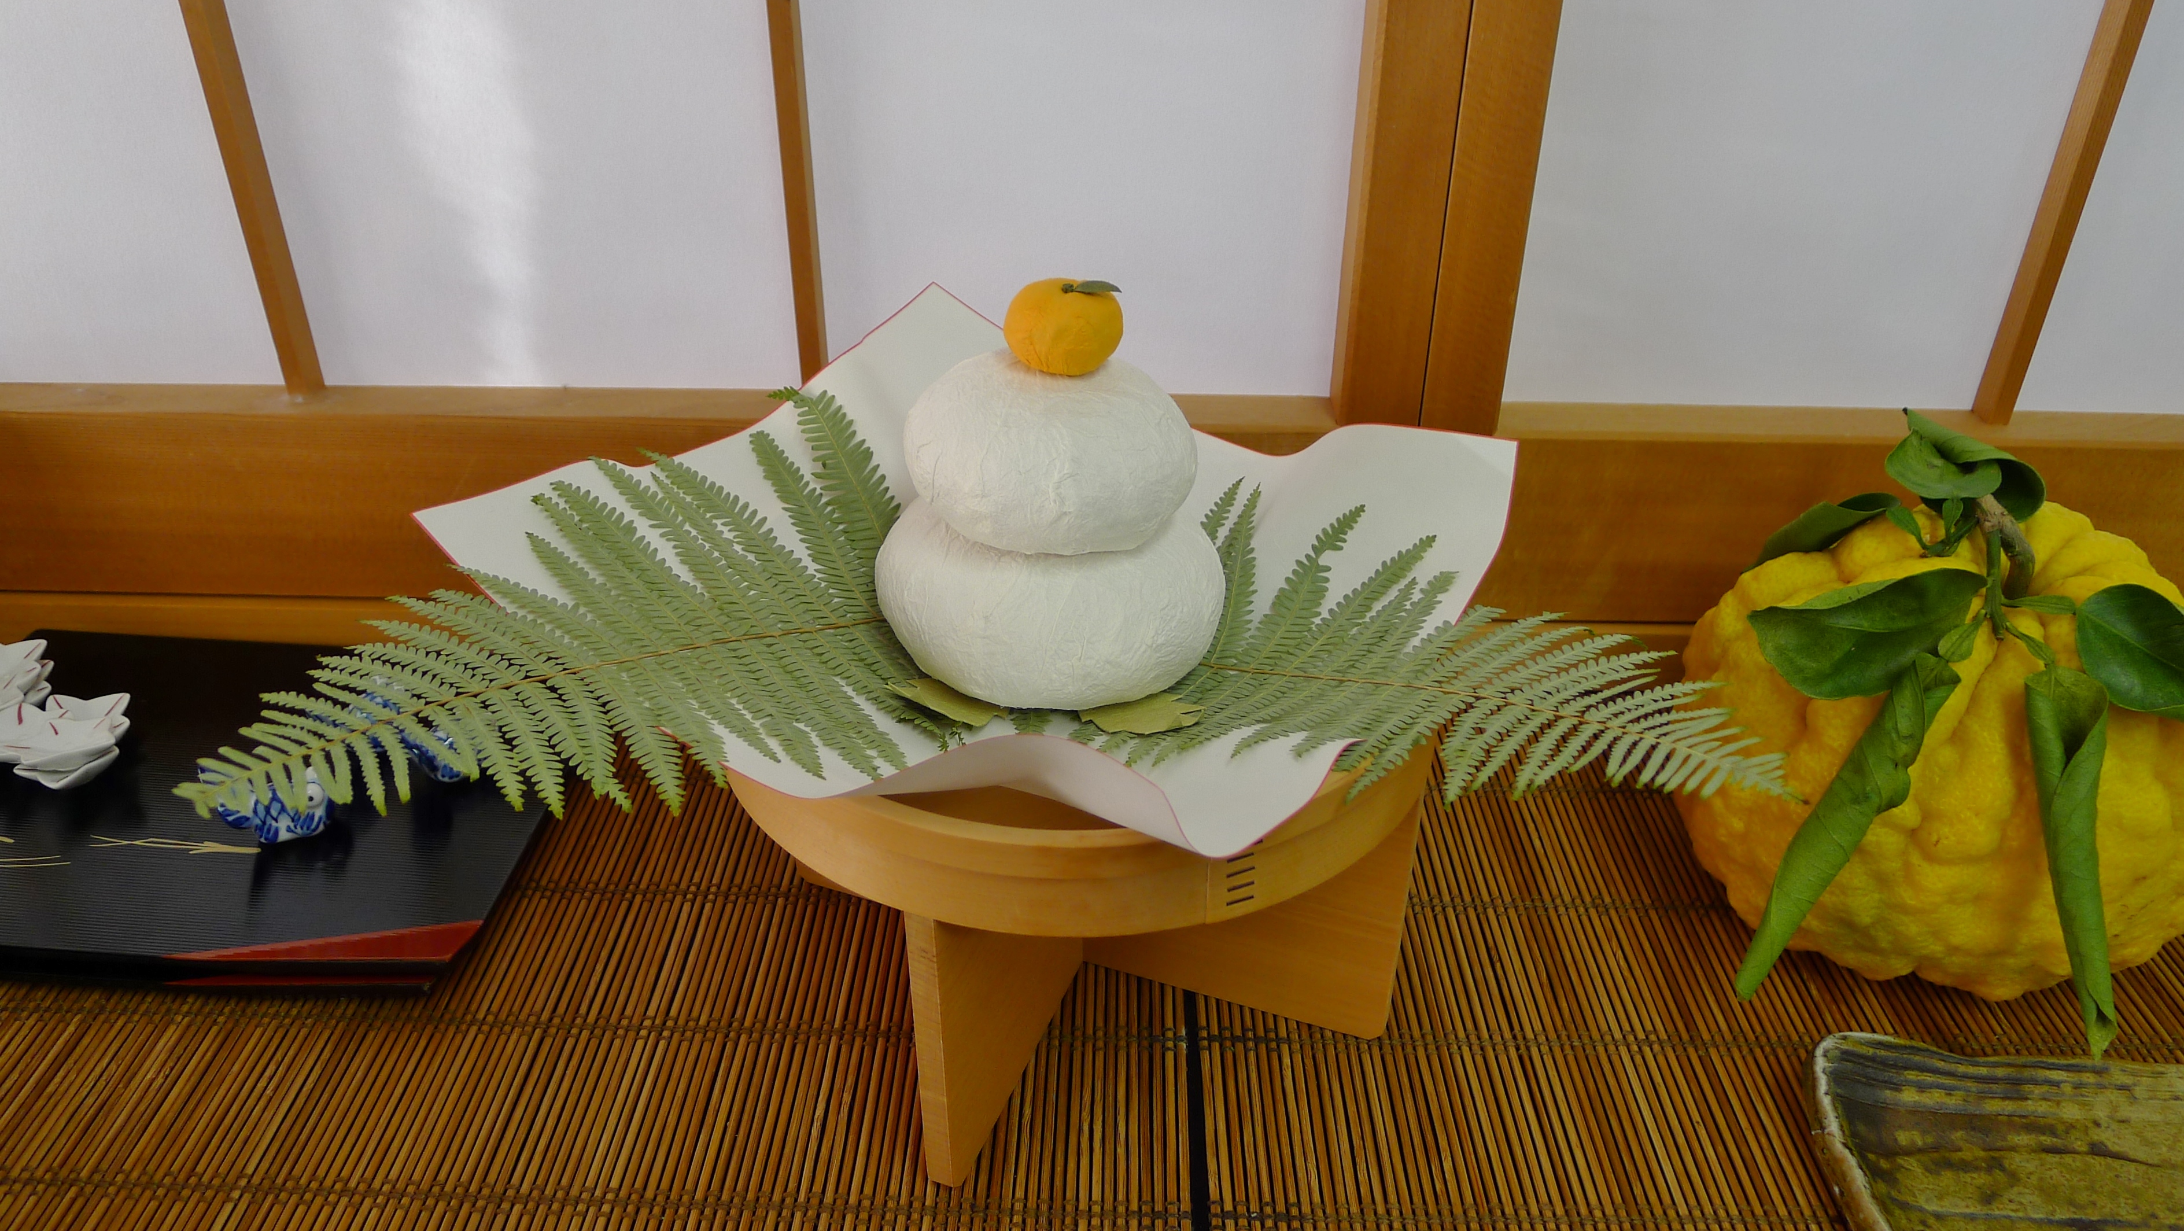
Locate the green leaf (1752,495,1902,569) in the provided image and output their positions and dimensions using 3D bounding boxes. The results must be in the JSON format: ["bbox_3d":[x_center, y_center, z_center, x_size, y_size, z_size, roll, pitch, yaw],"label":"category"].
[{"bbox_3d":[0.217,-0.024,0.432,0.045,0.013,0.020,-21,37,47],"label":"green leaf"}]

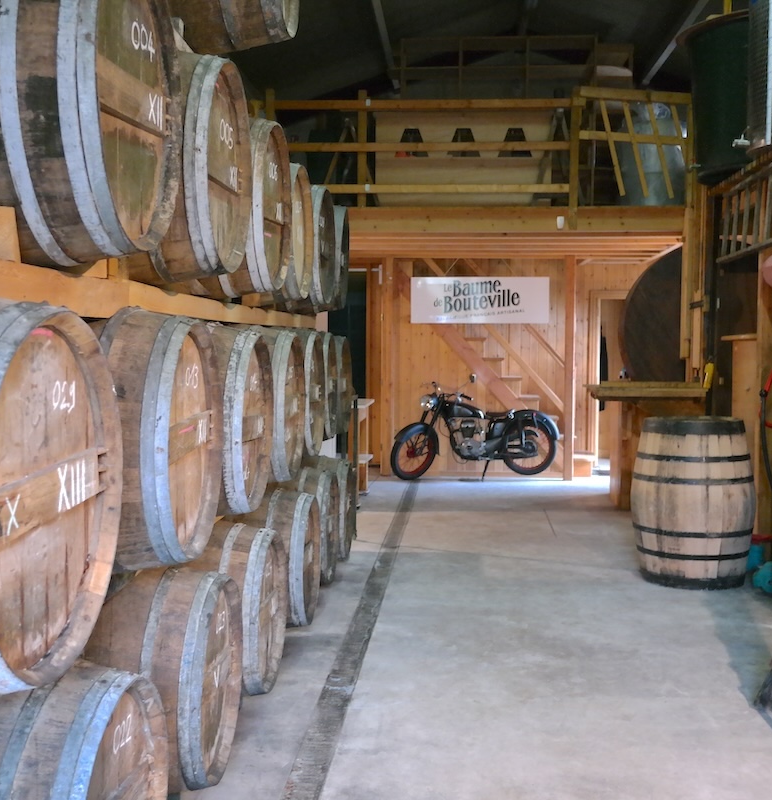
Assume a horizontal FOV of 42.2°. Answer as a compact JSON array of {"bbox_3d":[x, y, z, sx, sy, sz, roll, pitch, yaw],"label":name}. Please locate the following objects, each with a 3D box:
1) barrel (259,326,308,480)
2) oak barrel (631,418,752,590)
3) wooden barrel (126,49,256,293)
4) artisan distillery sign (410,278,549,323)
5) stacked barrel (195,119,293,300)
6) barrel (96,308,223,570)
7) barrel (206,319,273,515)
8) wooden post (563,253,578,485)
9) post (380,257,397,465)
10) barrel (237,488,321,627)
[{"bbox_3d":[-0.924,0.026,4.450,1.056,0.800,0.800,1,3,3],"label":"barrel"},{"bbox_3d":[1.870,0.610,6.100,0.750,0.940,0.750,0,2,4],"label":"oak barrel"},{"bbox_3d":[-0.940,-0.702,3.010,0.960,0.770,0.770,0,2,4],"label":"wooden barrel"},{"bbox_3d":[1.046,-1.100,11.050,1.530,0.510,0.030,0,3,3],"label":"artisan distillery sign"},{"bbox_3d":[-0.949,-0.766,3.970,1.056,0.800,0.800,1,3,3],"label":"stacked barrel"},{"bbox_3d":[-1.032,0.102,2.737,1.056,0.800,0.800,1,3,3],"label":"barrel"},{"bbox_3d":[-0.924,0.075,3.520,0.960,0.770,0.770,0,2,4],"label":"barrel"},{"bbox_3d":[2.085,-0.369,11.350,0.120,2.530,0.120,0,2,4],"label":"wooden post"},{"bbox_3d":[0.024,-0.384,11.500,0.150,2.500,0.150,0,3,3],"label":"post"},{"bbox_3d":[-0.824,0.748,4.750,0.960,0.770,0.770,0,2,4],"label":"barrel"}]

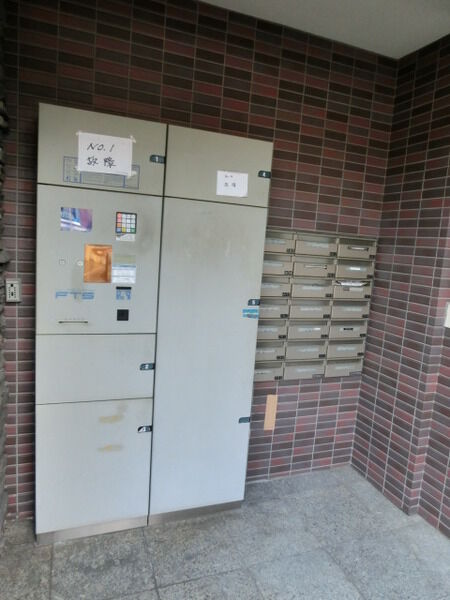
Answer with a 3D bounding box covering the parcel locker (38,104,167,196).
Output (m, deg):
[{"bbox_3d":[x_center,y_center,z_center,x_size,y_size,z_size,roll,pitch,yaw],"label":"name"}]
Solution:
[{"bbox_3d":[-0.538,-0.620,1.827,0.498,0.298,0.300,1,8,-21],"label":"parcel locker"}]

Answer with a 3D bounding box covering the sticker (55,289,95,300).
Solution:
[{"bbox_3d":[-0.624,-0.020,1.729,0.152,0.036,0.005,1,8,-21],"label":"sticker"}]

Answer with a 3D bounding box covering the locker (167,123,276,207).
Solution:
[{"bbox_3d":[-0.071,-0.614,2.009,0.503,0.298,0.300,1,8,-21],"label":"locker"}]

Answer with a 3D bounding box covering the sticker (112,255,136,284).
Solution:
[{"bbox_3d":[-0.434,-0.133,1.784,0.103,0.125,0.005,1,8,-21],"label":"sticker"}]

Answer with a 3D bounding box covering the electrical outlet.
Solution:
[{"bbox_3d":[-0.932,-0.044,1.834,0.059,0.106,0.025,1,8,-21],"label":"electrical outlet"}]

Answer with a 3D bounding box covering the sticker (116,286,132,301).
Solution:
[{"bbox_3d":[-0.441,-0.029,1.798,0.065,0.059,0.005,1,8,-21],"label":"sticker"}]

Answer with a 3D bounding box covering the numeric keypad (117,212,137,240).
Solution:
[{"bbox_3d":[-0.419,-0.310,1.760,0.089,0.121,0.005,1,8,-21],"label":"numeric keypad"}]

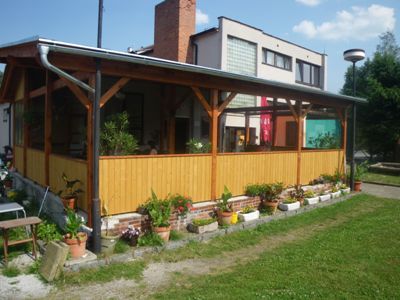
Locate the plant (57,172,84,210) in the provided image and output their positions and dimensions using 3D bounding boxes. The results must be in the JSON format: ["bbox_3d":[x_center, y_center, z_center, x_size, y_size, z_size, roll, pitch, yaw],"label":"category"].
[{"bbox_3d":[-2.264,0.731,5.700,0.410,0.620,0.410,-1,3,-40],"label":"plant"}]

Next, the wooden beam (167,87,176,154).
[{"bbox_3d":[-0.777,-0.383,9.090,0.160,2.691,0.160,-1,3,-39],"label":"wooden beam"}]

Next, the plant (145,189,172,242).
[{"bbox_3d":[-0.688,1.090,5.425,0.460,0.850,0.440,1,3,0],"label":"plant"}]

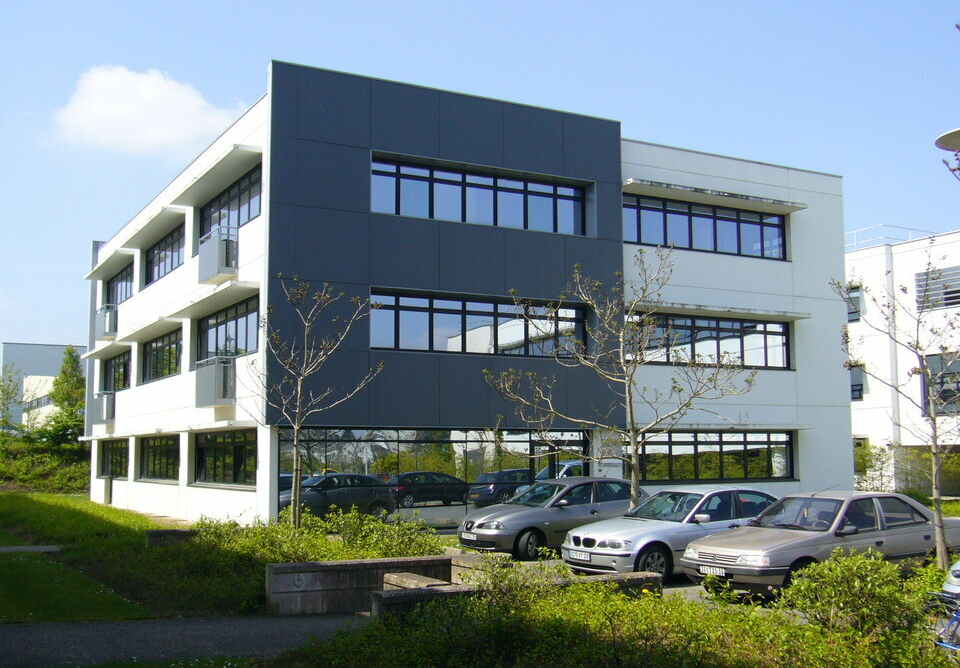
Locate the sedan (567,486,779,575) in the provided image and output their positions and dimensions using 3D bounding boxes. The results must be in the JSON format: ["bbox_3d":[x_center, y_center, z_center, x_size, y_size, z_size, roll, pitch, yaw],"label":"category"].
[{"bbox_3d":[3.453,3.214,17.191,4.471,1.415,1.770,3,-7,-30],"label":"sedan"}]

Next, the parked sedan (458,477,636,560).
[{"bbox_3d":[1.628,3.626,20.847,4.280,1.441,1.730,3,-7,-31],"label":"parked sedan"}]

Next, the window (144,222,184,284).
[{"bbox_3d":[-10.113,-2.527,34.176,0.200,1.380,6.000,3,-7,-29],"label":"window"}]

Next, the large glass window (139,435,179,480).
[{"bbox_3d":[-10.078,3.944,33.463,0.200,1.440,6.000,3,-7,-29],"label":"large glass window"}]

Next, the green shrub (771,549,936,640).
[{"bbox_3d":[4.084,2.799,11.402,1.600,0.950,1.350,0,-6,0],"label":"green shrub"}]

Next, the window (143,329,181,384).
[{"bbox_3d":[-10.095,0.718,33.819,0.200,1.430,6.000,3,-7,-29],"label":"window"}]

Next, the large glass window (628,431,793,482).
[{"bbox_3d":[6.501,3.441,29.480,6.280,1.450,0.200,3,-7,-29],"label":"large glass window"}]

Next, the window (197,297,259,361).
[{"bbox_3d":[-6.535,-0.012,27.546,0.200,1.470,6.000,3,-7,-29],"label":"window"}]

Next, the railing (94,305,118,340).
[{"bbox_3d":[-15.046,-0.413,42.459,0.500,1.250,1.950,3,-7,-29],"label":"railing"}]

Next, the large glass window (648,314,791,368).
[{"bbox_3d":[6.527,0.189,29.863,6.180,1.440,0.200,3,-7,-29],"label":"large glass window"}]

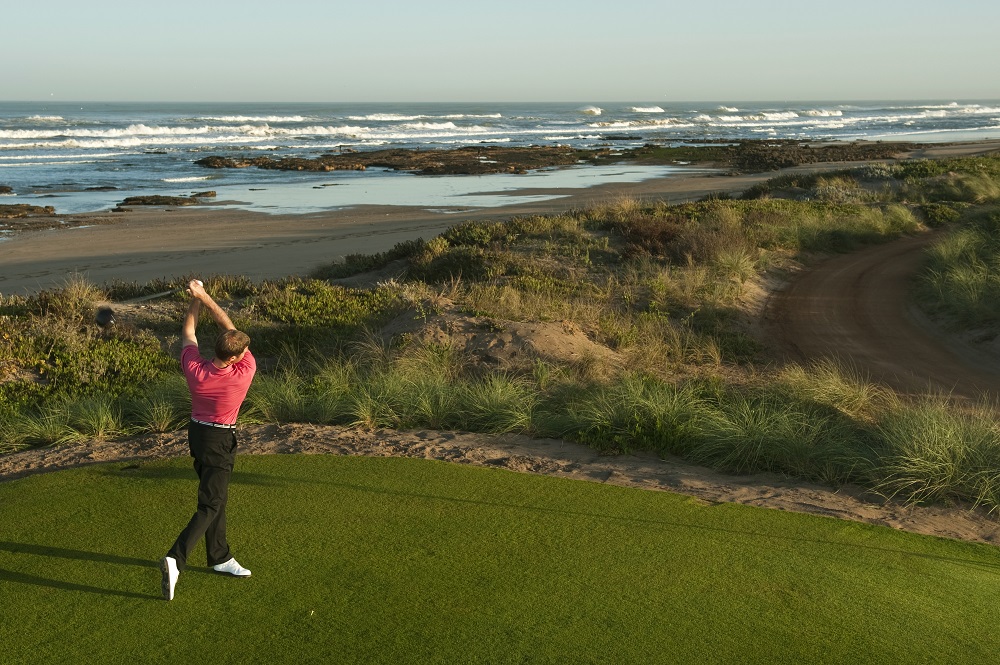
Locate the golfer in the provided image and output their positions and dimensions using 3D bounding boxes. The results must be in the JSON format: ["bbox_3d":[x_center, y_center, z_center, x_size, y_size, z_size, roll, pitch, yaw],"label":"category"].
[{"bbox_3d":[-1.935,0.716,7.836,0.570,2.020,0.780,2,11,12],"label":"golfer"}]

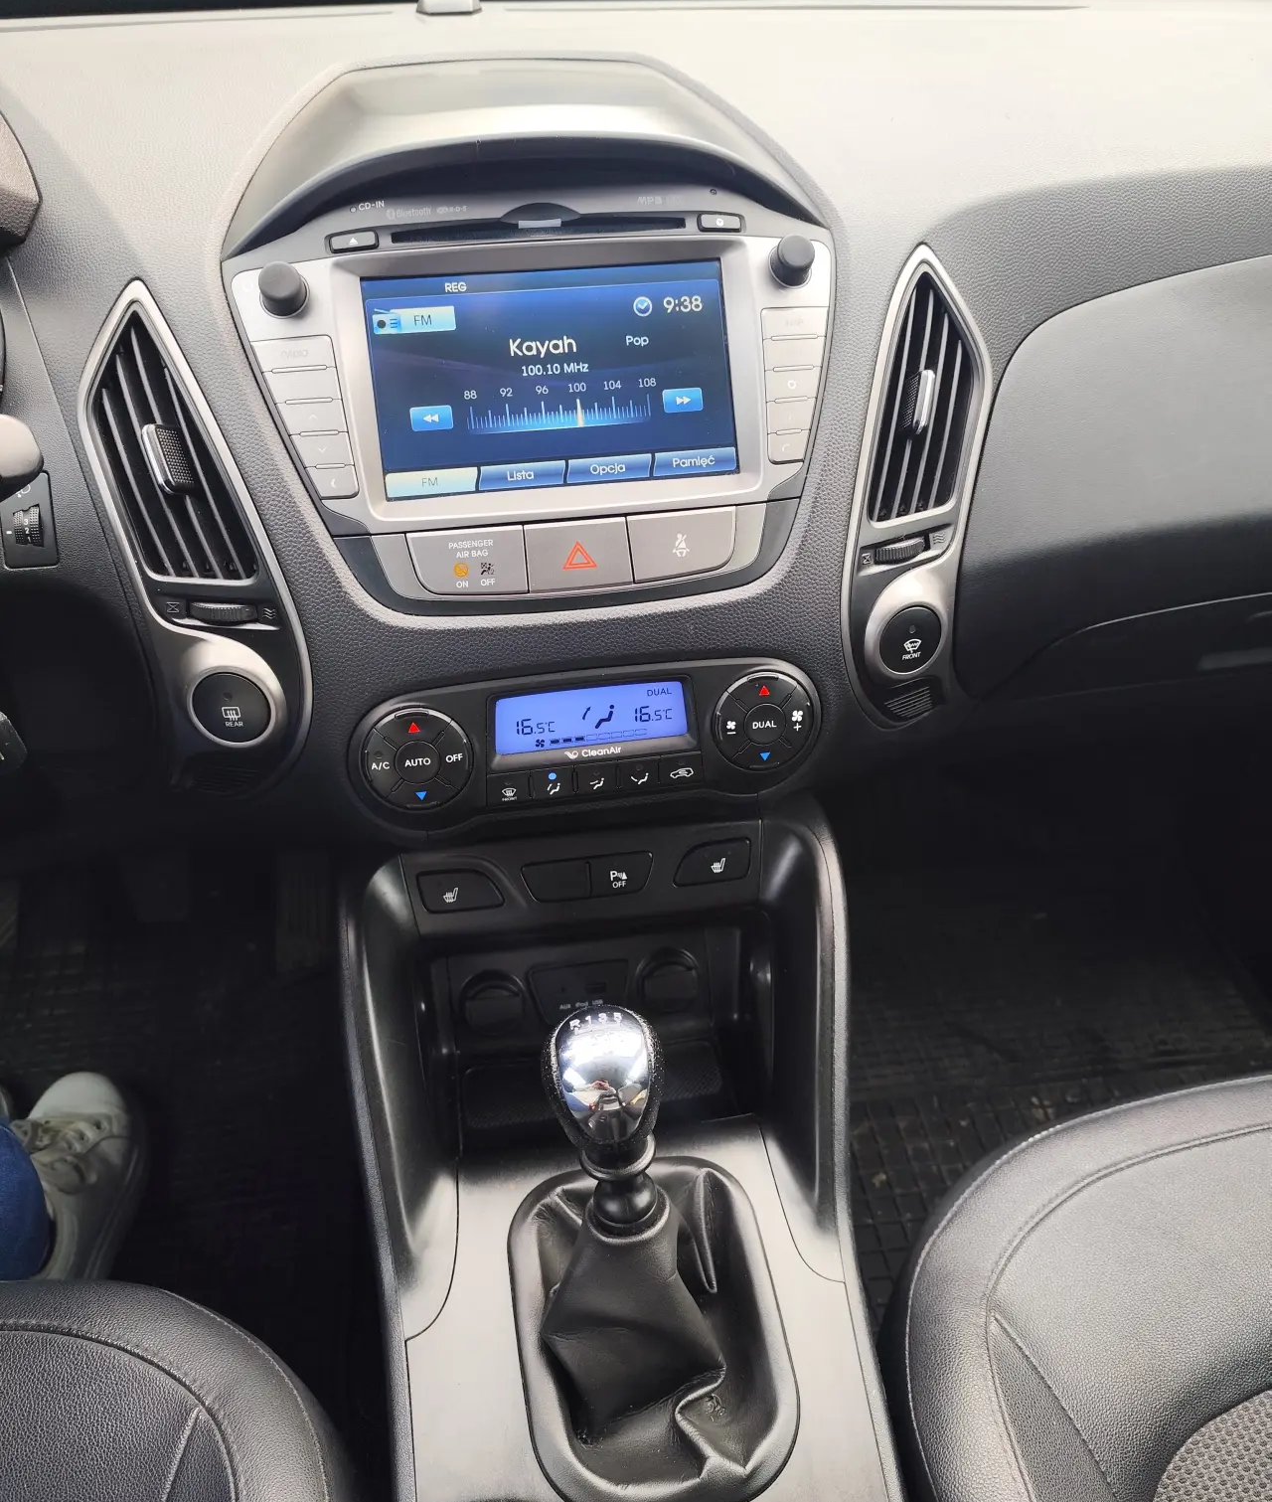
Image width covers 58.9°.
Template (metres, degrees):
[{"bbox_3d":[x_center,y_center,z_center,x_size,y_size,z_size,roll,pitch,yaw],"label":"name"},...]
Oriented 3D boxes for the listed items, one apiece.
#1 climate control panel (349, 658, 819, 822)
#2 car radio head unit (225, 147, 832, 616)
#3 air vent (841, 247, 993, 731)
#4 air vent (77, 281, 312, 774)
[{"bbox_3d":[-0.019,-0.005,0.484,0.203,0.065,0.030,-6,20,-7],"label":"climate control panel"},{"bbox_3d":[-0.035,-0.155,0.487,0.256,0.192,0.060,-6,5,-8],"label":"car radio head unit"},{"bbox_3d":[0.123,-0.115,0.512,0.070,0.220,0.032,1,12,-21],"label":"air vent"},{"bbox_3d":[-0.182,-0.083,0.475,0.070,0.220,0.032,-13,13,7],"label":"air vent"}]

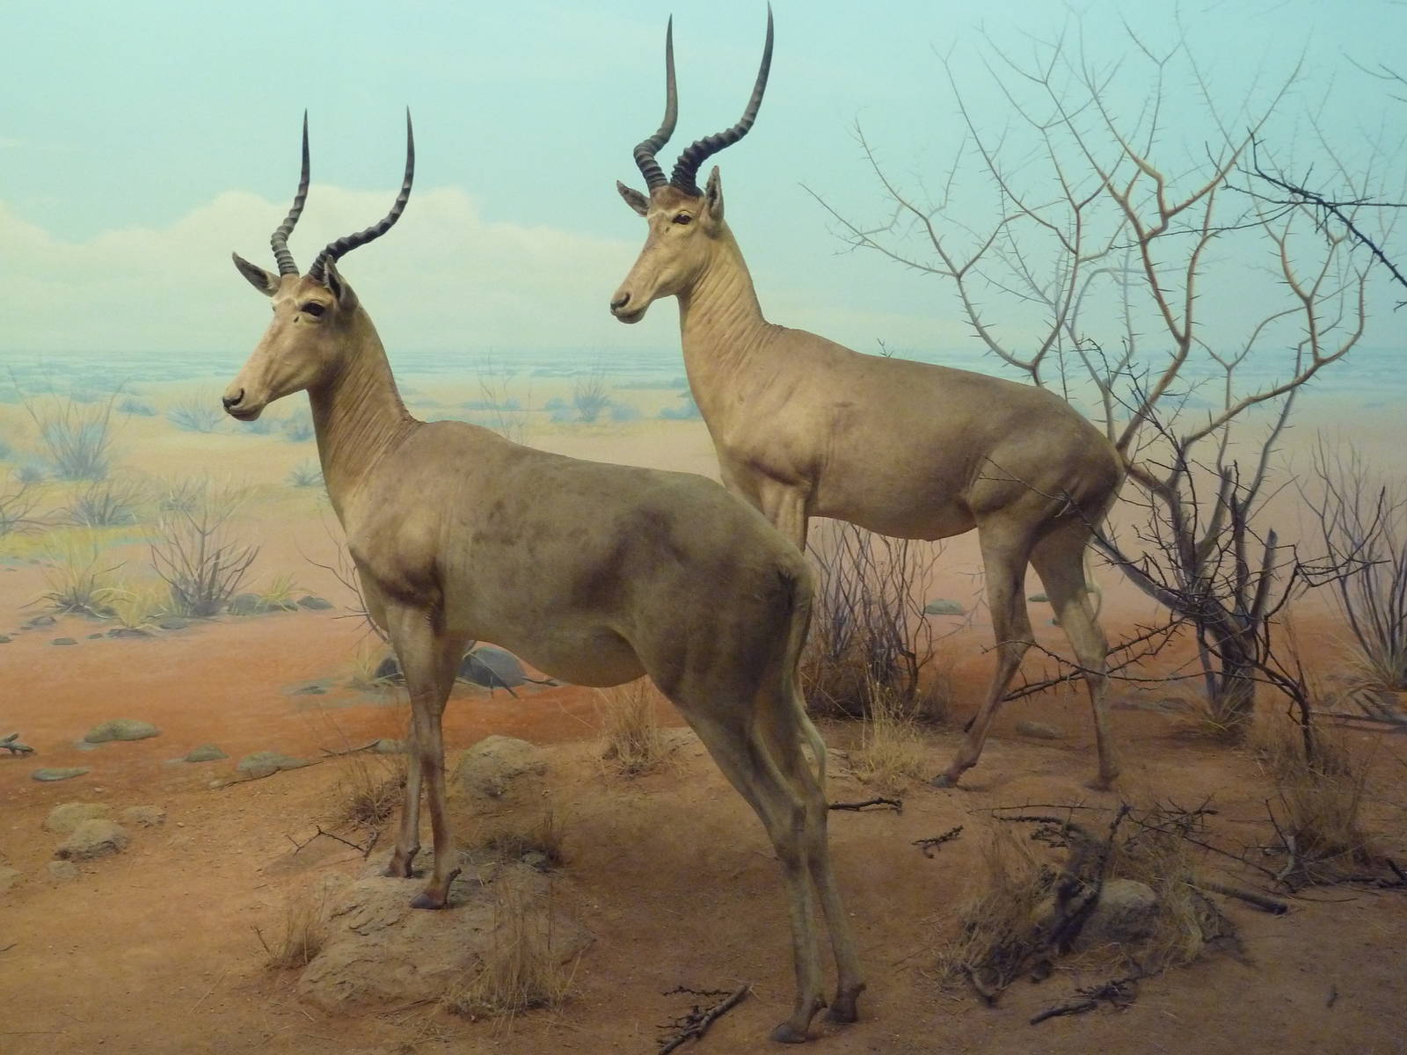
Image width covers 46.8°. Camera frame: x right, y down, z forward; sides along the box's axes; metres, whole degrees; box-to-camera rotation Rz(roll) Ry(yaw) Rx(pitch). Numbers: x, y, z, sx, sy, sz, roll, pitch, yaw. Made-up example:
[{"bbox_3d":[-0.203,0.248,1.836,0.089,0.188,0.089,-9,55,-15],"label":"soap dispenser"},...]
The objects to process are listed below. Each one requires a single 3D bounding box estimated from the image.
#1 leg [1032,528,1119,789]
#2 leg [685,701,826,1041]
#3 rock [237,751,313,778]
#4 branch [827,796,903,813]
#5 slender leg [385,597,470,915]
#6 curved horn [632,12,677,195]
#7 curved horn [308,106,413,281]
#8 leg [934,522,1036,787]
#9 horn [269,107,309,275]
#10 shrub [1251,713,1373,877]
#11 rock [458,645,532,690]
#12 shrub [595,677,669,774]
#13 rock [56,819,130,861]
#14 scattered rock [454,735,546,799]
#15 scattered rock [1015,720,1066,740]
[{"bbox_3d":[0.977,0.345,4.270,0.230,0.680,0.150,2,7,21],"label":"leg"},{"bbox_3d":[0.099,0.667,3.150,0.260,0.620,0.100,4,7,37],"label":"leg"},{"bbox_3d":[-1.201,0.664,4.550,0.210,0.060,0.140,0,7,0],"label":"rock"},{"bbox_3d":[0.428,0.734,4.300,0.200,0.035,0.070,0,6,0],"label":"branch"},{"bbox_3d":[-0.633,0.520,3.700,0.170,0.690,0.130,4,8,28],"label":"slender leg"},{"bbox_3d":[-0.132,-1.154,4.450,0.120,0.450,0.220,0,6,0],"label":"curved horn"},{"bbox_3d":[-0.787,-0.758,3.750,0.235,0.400,0.130,0,6,0],"label":"curved horn"},{"bbox_3d":[0.761,0.344,4.400,0.250,0.700,0.120,3,8,20],"label":"leg"},{"bbox_3d":[-1.006,-0.810,3.950,0.160,0.390,0.150,-4,8,-30],"label":"horn"},{"bbox_3d":[1.508,0.660,4.050,0.280,0.360,0.260,0,6,0],"label":"shrub"},{"bbox_3d":[-0.700,0.461,5.350,0.270,0.140,0.180,0,7,0],"label":"rock"},{"bbox_3d":[-0.184,0.516,4.250,0.185,0.265,0.170,0,6,0],"label":"shrub"},{"bbox_3d":[-1.501,0.768,4.000,0.175,0.085,0.150,0,7,0],"label":"rock"},{"bbox_3d":[-0.555,0.654,4.450,0.245,0.150,0.200,0,6,0],"label":"scattered rock"},{"bbox_3d":[0.978,0.589,4.720,0.148,0.045,0.090,0,6,0],"label":"scattered rock"}]

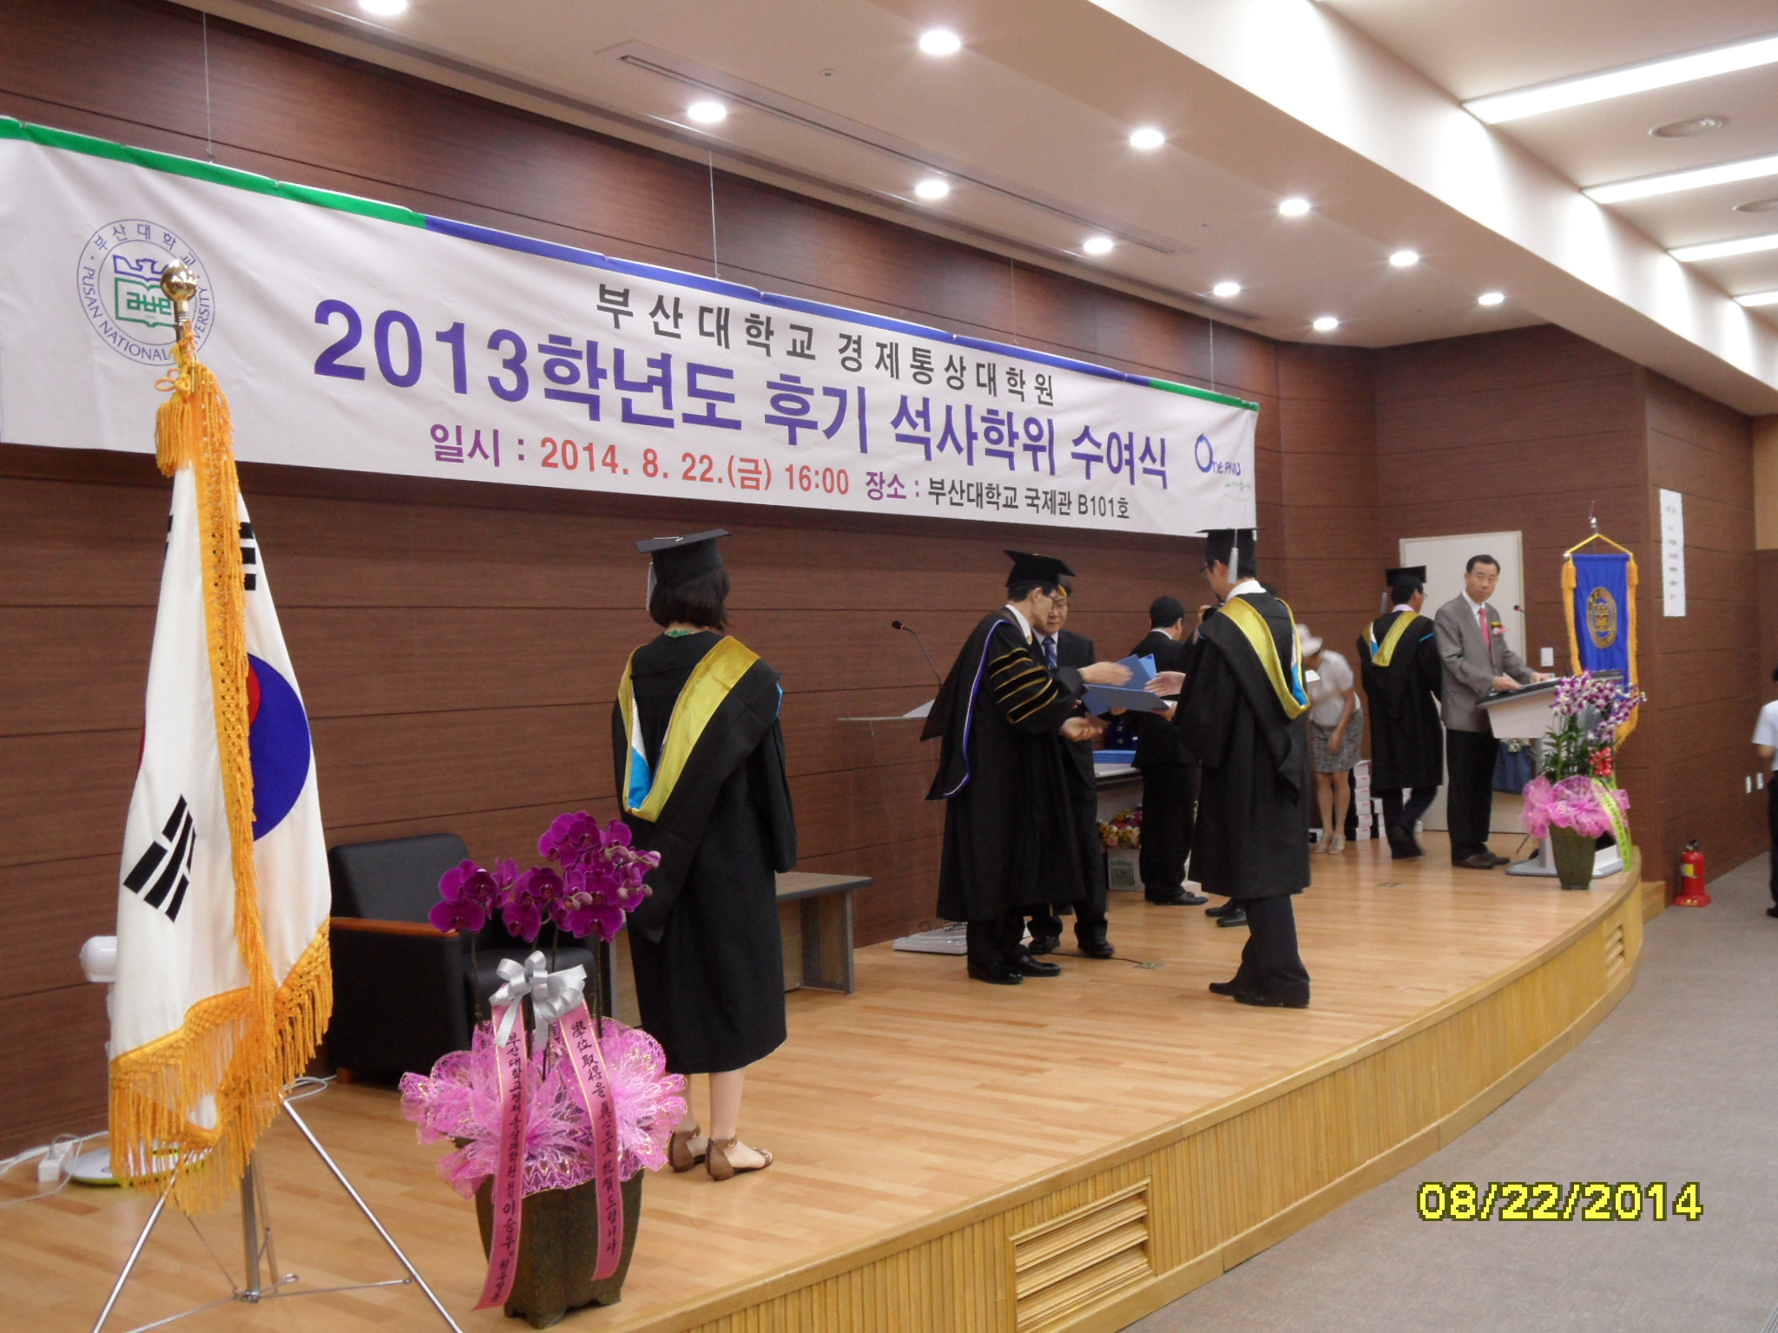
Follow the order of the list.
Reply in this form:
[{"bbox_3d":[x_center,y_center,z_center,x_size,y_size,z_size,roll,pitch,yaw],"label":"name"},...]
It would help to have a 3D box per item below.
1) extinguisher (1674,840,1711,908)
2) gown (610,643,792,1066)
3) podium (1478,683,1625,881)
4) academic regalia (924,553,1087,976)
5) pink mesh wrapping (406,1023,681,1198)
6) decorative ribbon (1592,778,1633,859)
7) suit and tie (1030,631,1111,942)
[{"bbox_3d":[5.129,1.318,10.500,0.220,0.426,0.220,-1,1,41],"label":"extinguisher"},{"bbox_3d":[-0.487,0.494,4.345,0.500,1.150,0.360,-1,1,38],"label":"gown"},{"bbox_3d":[3.856,0.607,9.471,0.630,1.100,0.800,-2,0,40],"label":"podium"},{"bbox_3d":[0.491,0.398,6.845,0.640,1.720,0.600,-2,0,15],"label":"academic regalia"},{"bbox_3d":[-0.698,0.891,3.310,0.570,0.300,0.490,-2,0,-12],"label":"pink mesh wrapping"},{"bbox_3d":[3.796,0.799,8.630,0.190,0.430,0.160,-2,0,-35],"label":"decorative ribbon"},{"bbox_3d":[0.769,0.542,7.250,0.510,1.400,0.360,-2,0,-24],"label":"suit and tie"}]

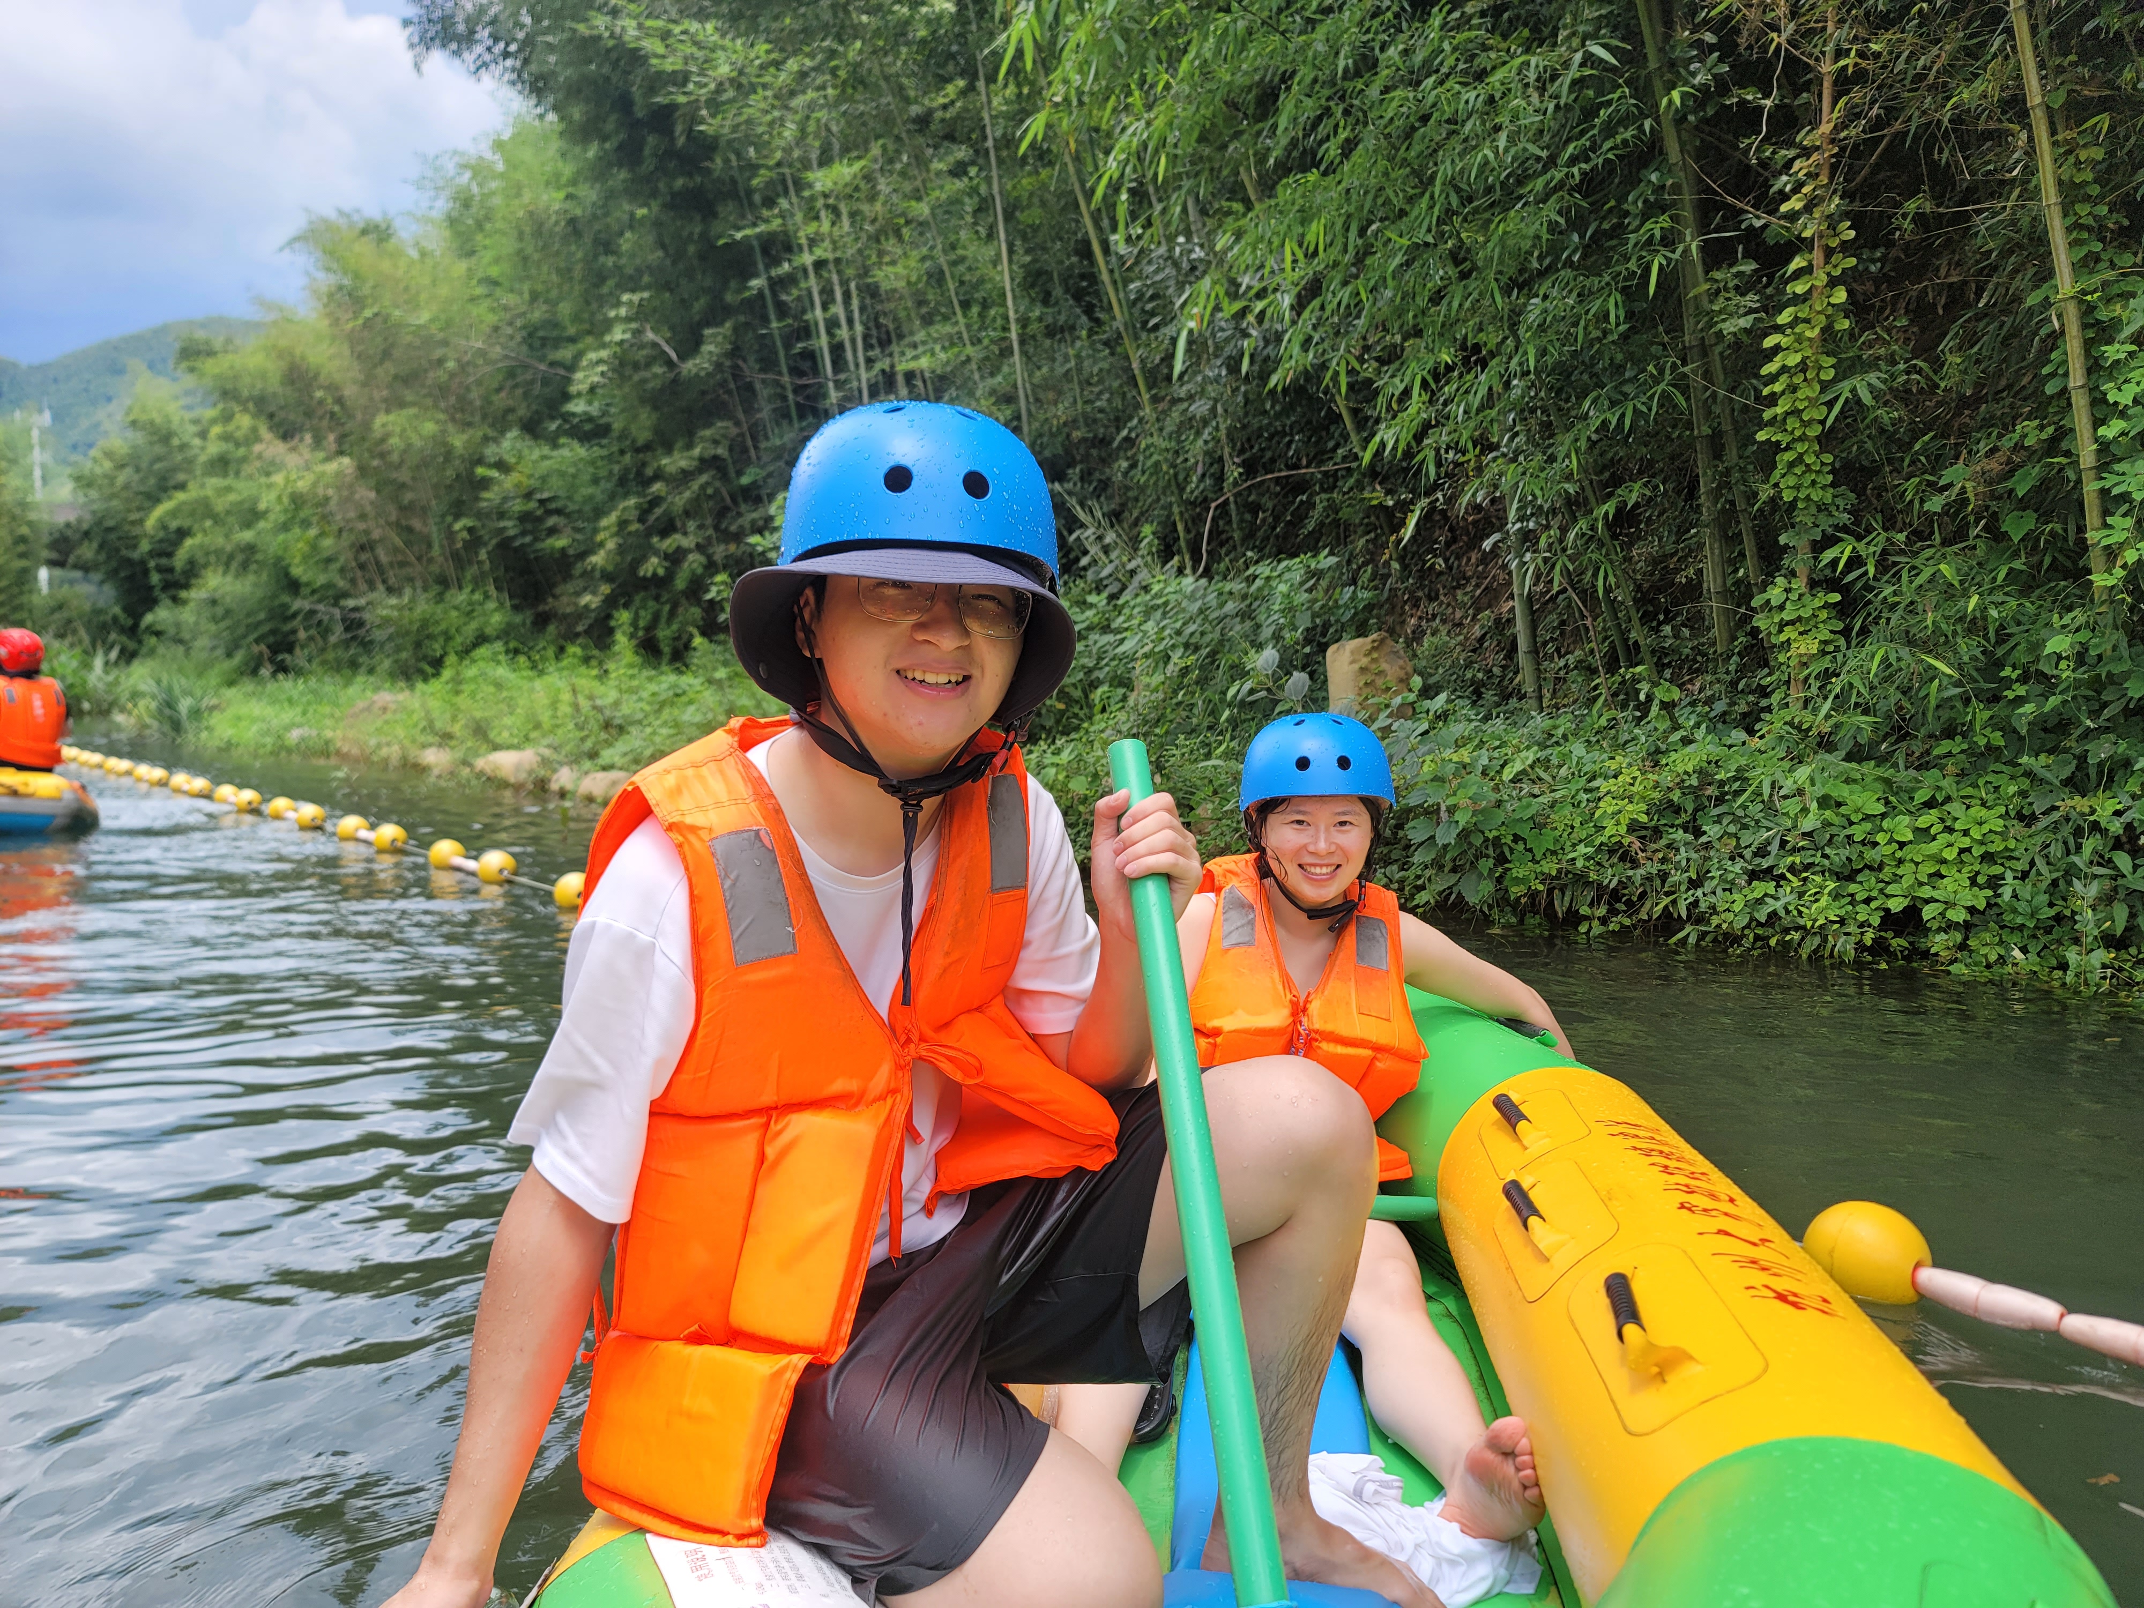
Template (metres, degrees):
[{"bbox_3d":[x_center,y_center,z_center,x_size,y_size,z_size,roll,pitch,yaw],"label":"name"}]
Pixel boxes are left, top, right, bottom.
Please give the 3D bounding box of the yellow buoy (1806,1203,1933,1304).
[{"bbox_3d":[1.310,0.757,2.555,0.190,0.190,0.190,-3,6,-37],"label":"yellow buoy"}]

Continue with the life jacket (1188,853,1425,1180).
[{"bbox_3d":[0.335,0.303,2.200,0.355,0.480,0.270,-2,-9,14],"label":"life jacket"}]

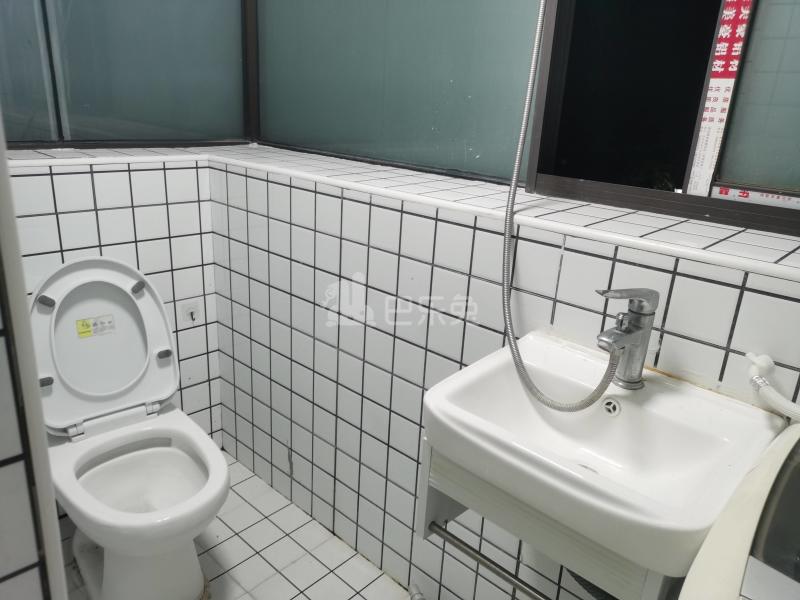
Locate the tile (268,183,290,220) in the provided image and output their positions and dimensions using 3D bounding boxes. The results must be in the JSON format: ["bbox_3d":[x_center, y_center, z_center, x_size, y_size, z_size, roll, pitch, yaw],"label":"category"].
[{"bbox_3d":[-0.323,-0.265,1.693,0.097,0.097,0.010,19,25,39],"label":"tile"}]

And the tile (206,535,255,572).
[{"bbox_3d":[-0.470,0.711,1.751,0.097,0.010,0.097,20,27,39],"label":"tile"}]

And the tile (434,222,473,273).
[{"bbox_3d":[0.116,-0.111,1.314,0.097,0.097,0.010,19,25,39],"label":"tile"}]

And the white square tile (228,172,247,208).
[{"bbox_3d":[-0.470,-0.318,1.826,0.098,0.098,0.010,19,25,39],"label":"white square tile"}]

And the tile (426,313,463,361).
[{"bbox_3d":[0.105,0.078,1.386,0.097,0.097,0.010,19,25,39],"label":"tile"}]

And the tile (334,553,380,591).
[{"bbox_3d":[-0.114,0.746,1.701,0.097,0.010,0.097,19,25,39],"label":"tile"}]

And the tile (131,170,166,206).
[{"bbox_3d":[-0.717,-0.319,1.785,0.097,0.097,0.010,-14,25,-41],"label":"tile"}]

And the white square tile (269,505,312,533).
[{"bbox_3d":[-0.333,0.665,1.889,0.097,0.010,0.097,20,27,39],"label":"white square tile"}]

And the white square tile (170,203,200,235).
[{"bbox_3d":[-0.650,-0.243,1.883,0.097,0.097,0.010,-14,25,-41],"label":"white square tile"}]

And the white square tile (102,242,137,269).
[{"bbox_3d":[-0.803,-0.112,1.788,0.098,0.098,0.010,-15,26,-42],"label":"white square tile"}]

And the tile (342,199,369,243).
[{"bbox_3d":[-0.104,-0.189,1.511,0.098,0.098,0.009,19,25,39],"label":"tile"}]

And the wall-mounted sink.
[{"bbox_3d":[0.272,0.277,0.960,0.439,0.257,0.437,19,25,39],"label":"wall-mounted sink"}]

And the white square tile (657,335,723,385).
[{"bbox_3d":[0.477,0.112,1.032,0.098,0.098,0.010,19,25,39],"label":"white square tile"}]

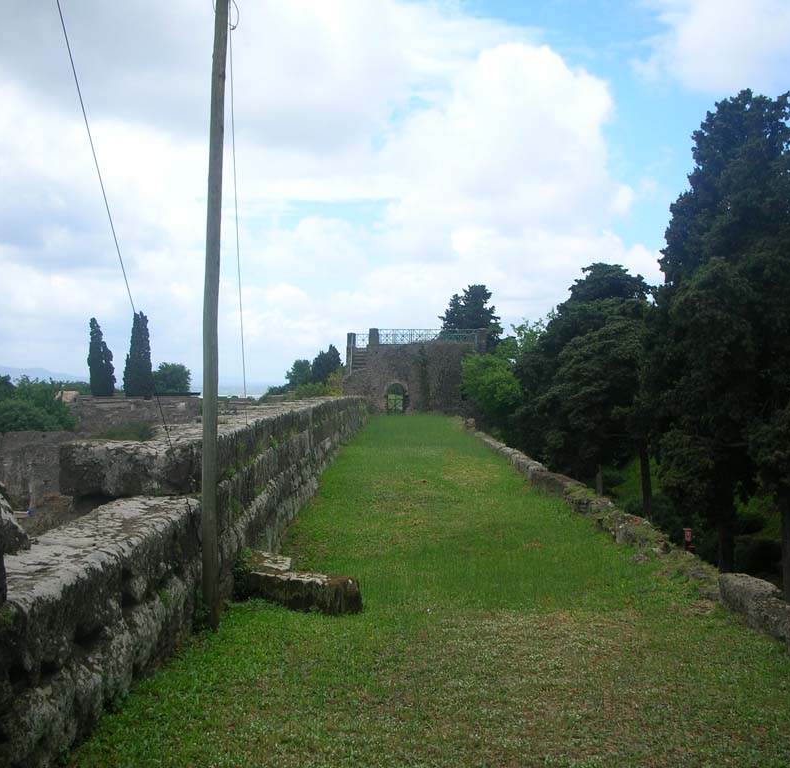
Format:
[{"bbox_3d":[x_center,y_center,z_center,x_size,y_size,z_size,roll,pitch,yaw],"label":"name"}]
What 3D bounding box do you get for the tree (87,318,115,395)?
[{"bbox_3d":[-35.400,-2.720,125.000,3.320,10.620,3.300,0,0,0],"label":"tree"}]

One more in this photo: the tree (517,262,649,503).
[{"bbox_3d":[8.050,0.150,44.000,5.690,10.450,5.800,0,0,0],"label":"tree"}]

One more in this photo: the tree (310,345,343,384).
[{"bbox_3d":[-6.240,-0.870,95.000,3.030,5.320,3.200,0,0,0],"label":"tree"}]

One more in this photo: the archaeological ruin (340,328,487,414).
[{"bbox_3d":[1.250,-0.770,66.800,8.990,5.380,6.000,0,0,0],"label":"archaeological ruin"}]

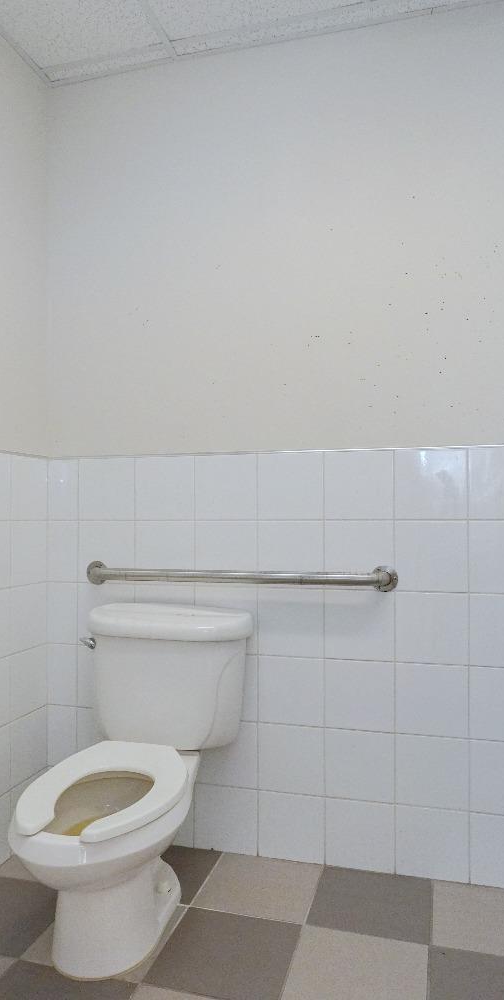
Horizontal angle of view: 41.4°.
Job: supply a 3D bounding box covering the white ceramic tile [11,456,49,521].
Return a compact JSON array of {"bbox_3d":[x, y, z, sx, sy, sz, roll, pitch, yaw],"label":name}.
[{"bbox_3d":[-0.705,-0.036,2.112,0.010,0.200,0.187,0,-1,16],"label":"white ceramic tile"}]

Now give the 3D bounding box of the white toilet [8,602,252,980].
[{"bbox_3d":[-0.312,0.697,1.694,0.475,0.748,0.765,0,-1,15],"label":"white toilet"}]

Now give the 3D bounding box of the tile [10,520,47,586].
[{"bbox_3d":[-0.717,0.168,2.146,0.010,0.201,0.187,0,-1,15],"label":"tile"}]

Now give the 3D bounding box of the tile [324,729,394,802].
[{"bbox_3d":[0.315,0.768,1.937,0.200,0.200,0.010,-1,-1,15],"label":"tile"}]

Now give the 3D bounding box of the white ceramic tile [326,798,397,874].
[{"bbox_3d":[0.318,0.974,1.944,0.200,0.194,0.010,0,-1,15],"label":"white ceramic tile"}]

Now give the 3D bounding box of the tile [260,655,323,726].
[{"bbox_3d":[0.119,0.567,1.993,0.200,0.200,0.010,-1,-1,15],"label":"tile"}]

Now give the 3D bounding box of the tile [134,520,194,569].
[{"bbox_3d":[-0.274,0.166,2.106,0.200,0.200,0.010,-1,-1,15],"label":"tile"}]

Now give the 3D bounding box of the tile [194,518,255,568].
[{"bbox_3d":[-0.078,0.163,2.056,0.200,0.201,0.009,0,-1,15],"label":"tile"}]

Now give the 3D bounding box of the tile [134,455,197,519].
[{"bbox_3d":[-0.274,-0.037,2.121,0.200,0.200,0.010,0,-1,15],"label":"tile"}]

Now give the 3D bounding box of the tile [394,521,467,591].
[{"bbox_3d":[0.509,0.159,1.900,0.199,0.200,0.010,-1,-1,15],"label":"tile"}]

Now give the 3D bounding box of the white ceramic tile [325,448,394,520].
[{"bbox_3d":[0.314,-0.043,1.958,0.200,0.201,0.009,0,-1,15],"label":"white ceramic tile"}]

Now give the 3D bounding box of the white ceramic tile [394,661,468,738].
[{"bbox_3d":[0.510,0.564,1.889,0.200,0.200,0.010,-1,-1,15],"label":"white ceramic tile"}]

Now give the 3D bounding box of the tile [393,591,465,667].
[{"bbox_3d":[0.511,0.362,1.900,0.200,0.200,0.010,0,-1,15],"label":"tile"}]

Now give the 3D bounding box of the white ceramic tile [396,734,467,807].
[{"bbox_3d":[0.511,0.767,1.885,0.200,0.200,0.010,-1,-1,15],"label":"white ceramic tile"}]

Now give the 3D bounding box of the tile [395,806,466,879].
[{"bbox_3d":[0.511,0.968,1.881,0.199,0.193,0.010,-1,-1,15],"label":"tile"}]

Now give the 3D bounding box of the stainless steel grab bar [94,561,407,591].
[{"bbox_3d":[-0.068,0.231,1.993,0.985,0.077,0.085,0,-1,15],"label":"stainless steel grab bar"}]

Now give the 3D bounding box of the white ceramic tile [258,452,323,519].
[{"bbox_3d":[0.118,-0.042,2.009,0.200,0.201,0.009,0,-1,15],"label":"white ceramic tile"}]

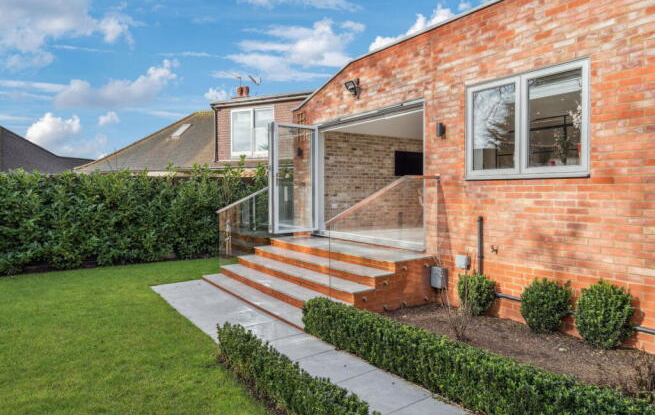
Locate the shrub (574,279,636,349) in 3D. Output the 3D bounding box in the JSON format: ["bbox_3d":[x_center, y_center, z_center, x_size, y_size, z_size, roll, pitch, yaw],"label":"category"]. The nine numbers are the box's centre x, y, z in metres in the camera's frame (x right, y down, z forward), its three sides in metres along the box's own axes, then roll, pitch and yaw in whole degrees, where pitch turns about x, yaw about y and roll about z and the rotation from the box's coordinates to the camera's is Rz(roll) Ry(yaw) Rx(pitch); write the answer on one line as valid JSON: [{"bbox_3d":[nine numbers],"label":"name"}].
[{"bbox_3d":[2.590,1.016,3.733,0.480,0.630,0.480,-2,3,-36],"label":"shrub"}]

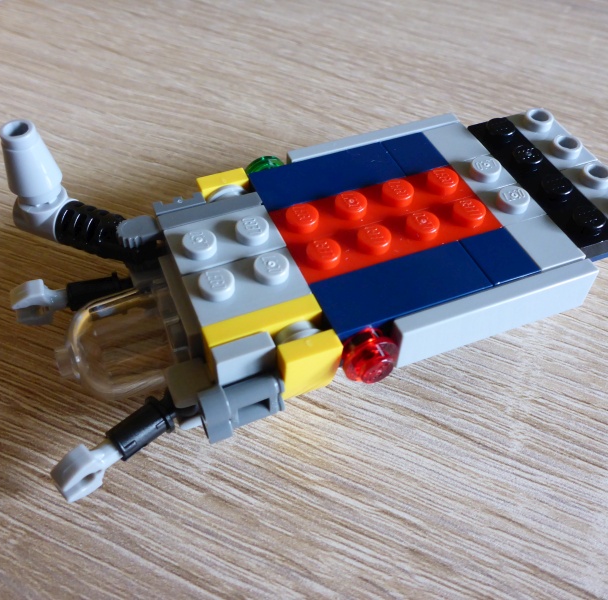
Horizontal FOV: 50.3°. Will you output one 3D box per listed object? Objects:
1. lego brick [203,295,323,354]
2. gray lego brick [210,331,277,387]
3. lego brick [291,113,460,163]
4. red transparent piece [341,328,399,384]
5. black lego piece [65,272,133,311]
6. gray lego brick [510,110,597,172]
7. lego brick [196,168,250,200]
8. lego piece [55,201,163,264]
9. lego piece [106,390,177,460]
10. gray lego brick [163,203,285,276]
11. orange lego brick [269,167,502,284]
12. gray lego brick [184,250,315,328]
[{"bbox_3d":[-0.005,0.005,0.089,0.016,0.008,0.003,-17,53,-16],"label":"lego brick"},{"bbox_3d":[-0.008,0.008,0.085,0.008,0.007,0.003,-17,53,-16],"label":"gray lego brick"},{"bbox_3d":[0.012,-0.026,0.115,0.032,0.008,0.003,-17,53,-16],"label":"lego brick"},{"bbox_3d":[0.009,0.008,0.087,0.008,0.008,0.005,-17,53,-14],"label":"red transparent piece"},{"bbox_3d":[-0.032,-0.002,0.103,0.010,0.005,0.005,-16,53,-15],"label":"black lego piece"},{"bbox_3d":[0.043,-0.027,0.113,0.008,0.006,0.016,-17,53,-14],"label":"gray lego brick"},{"bbox_3d":[-0.013,-0.017,0.109,0.008,0.008,0.003,-17,53,-14],"label":"lego brick"},{"bbox_3d":[-0.030,-0.010,0.102,0.018,0.007,0.007,22,53,16],"label":"lego piece"},{"bbox_3d":[-0.021,0.017,0.088,0.010,0.005,0.005,-34,59,-27],"label":"lego piece"},{"bbox_3d":[-0.012,-0.008,0.096,0.016,0.007,0.010,-17,53,-16],"label":"gray lego brick"},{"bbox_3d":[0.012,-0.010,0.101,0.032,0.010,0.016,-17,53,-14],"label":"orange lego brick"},{"bbox_3d":[-0.008,-0.001,0.091,0.016,0.007,0.010,-17,53,-16],"label":"gray lego brick"}]

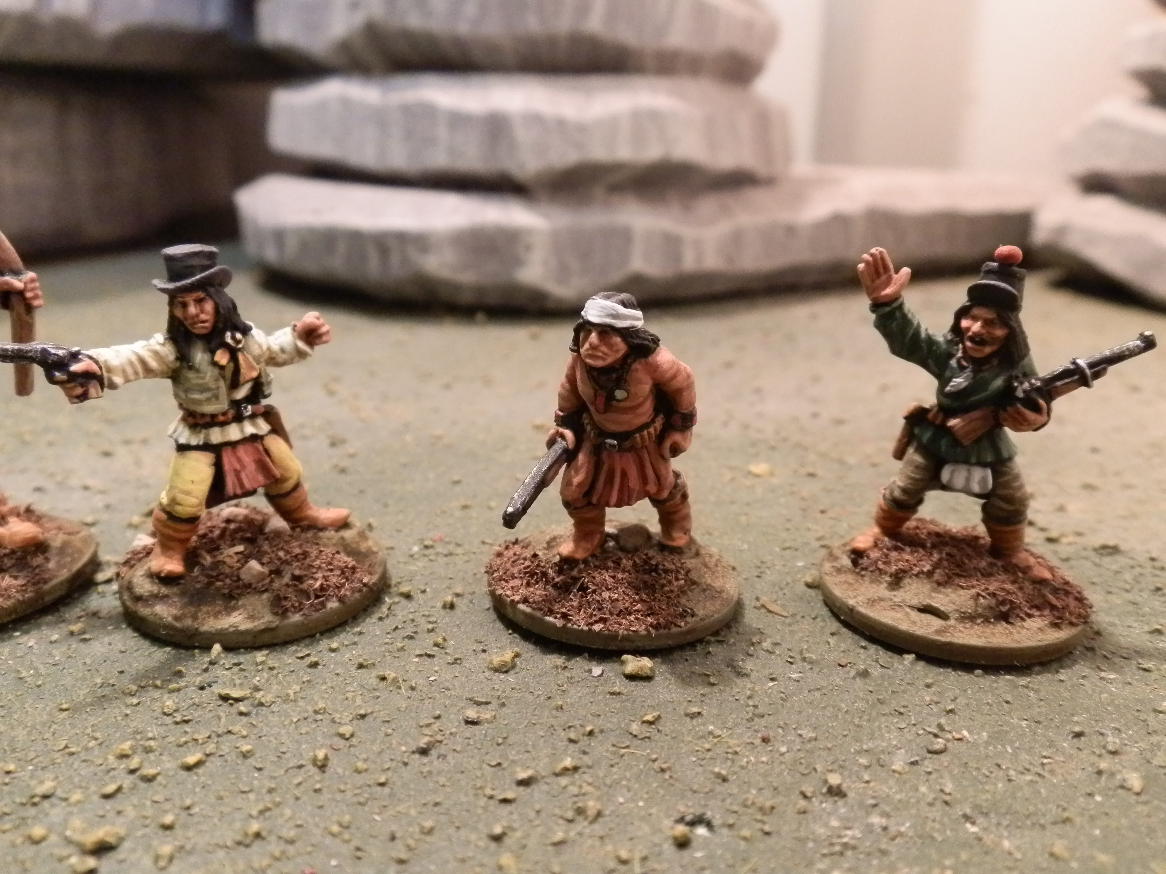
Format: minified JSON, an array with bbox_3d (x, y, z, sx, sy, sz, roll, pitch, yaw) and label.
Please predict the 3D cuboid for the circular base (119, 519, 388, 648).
[{"bbox_3d":[-0.032,0.014,0.094,0.025,0.003,0.025,1,17,0],"label":"circular base"}]

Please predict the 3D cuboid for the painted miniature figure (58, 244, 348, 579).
[{"bbox_3d":[-0.035,-0.003,0.090,0.027,0.031,0.012,-6,18,-21],"label":"painted miniature figure"}]

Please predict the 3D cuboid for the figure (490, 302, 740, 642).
[{"bbox_3d":[0.003,0.001,0.091,0.025,0.030,0.025,7,18,19],"label":"figure"}]

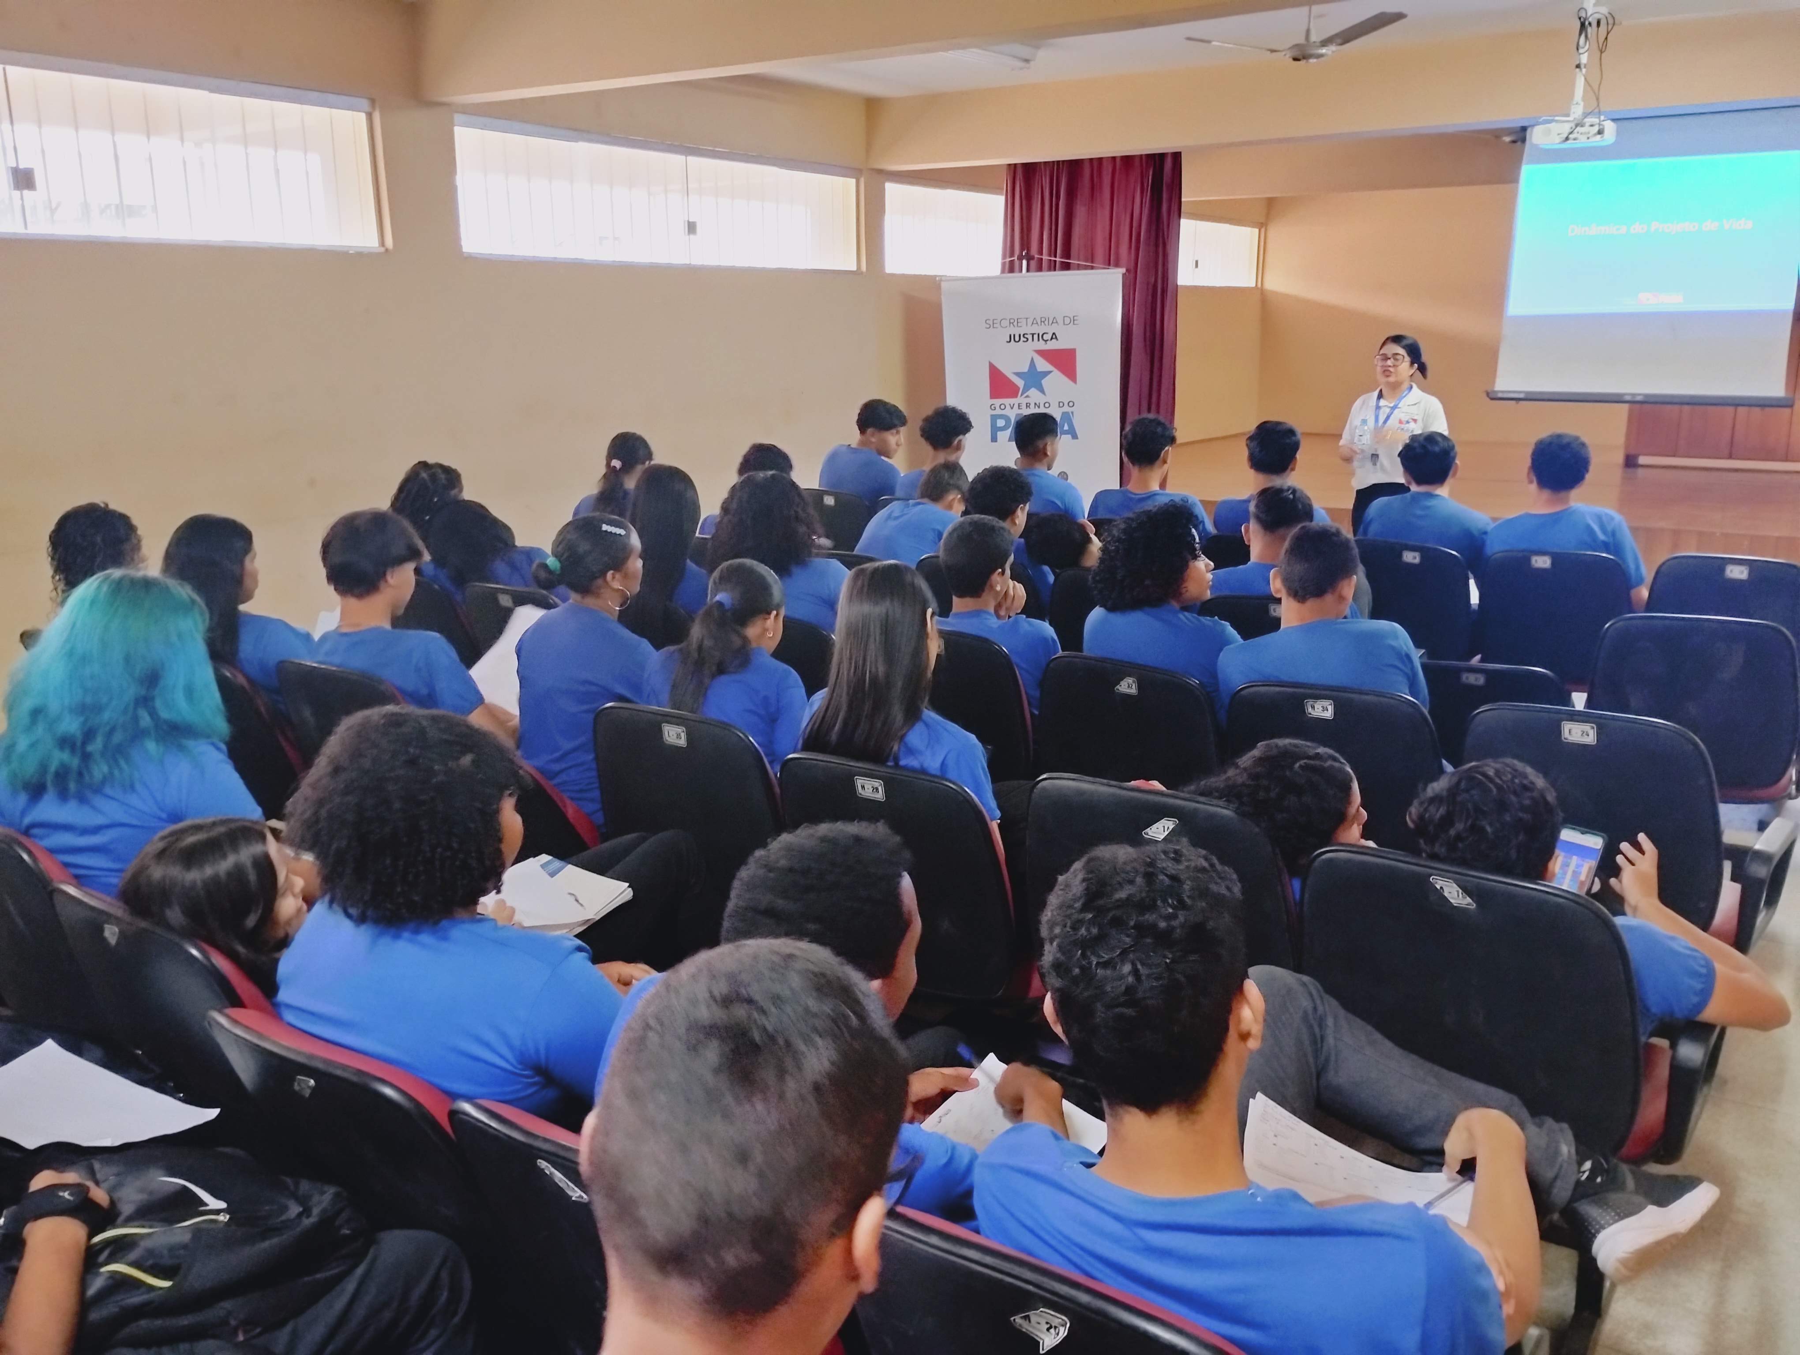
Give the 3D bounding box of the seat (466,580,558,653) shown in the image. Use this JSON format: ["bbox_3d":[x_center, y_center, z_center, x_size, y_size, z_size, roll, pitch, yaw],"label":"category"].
[{"bbox_3d":[-1.013,0.106,4.832,0.560,0.870,0.620,8,16,31],"label":"seat"}]

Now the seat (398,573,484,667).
[{"bbox_3d":[-1.488,0.021,5.157,0.520,0.895,0.620,8,16,31],"label":"seat"}]

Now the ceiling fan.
[{"bbox_3d":[1.813,-2.911,6.471,1.100,0.350,1.100,8,16,30],"label":"ceiling fan"}]

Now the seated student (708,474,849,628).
[{"bbox_3d":[-0.241,-0.007,4.363,0.460,1.238,0.750,8,17,32],"label":"seated student"}]

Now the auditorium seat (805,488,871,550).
[{"bbox_3d":[-0.192,-0.511,7.239,0.520,0.895,0.620,8,16,31],"label":"auditorium seat"}]

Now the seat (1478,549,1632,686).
[{"bbox_3d":[2.400,-0.063,5.368,0.520,0.895,0.620,8,16,31],"label":"seat"}]

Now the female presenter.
[{"bbox_3d":[2.174,-0.717,6.501,0.480,1.586,0.360,6,16,25],"label":"female presenter"}]

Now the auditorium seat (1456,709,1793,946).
[{"bbox_3d":[1.613,0.450,3.347,0.600,0.895,0.620,8,16,31],"label":"auditorium seat"}]

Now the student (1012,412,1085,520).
[{"bbox_3d":[0.714,-0.511,6.284,0.460,1.265,0.750,9,17,34],"label":"student"}]

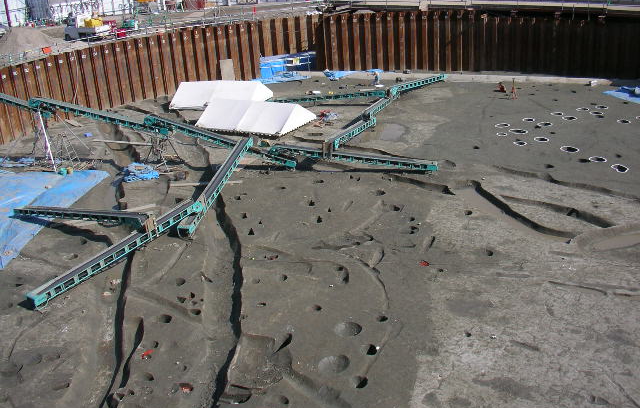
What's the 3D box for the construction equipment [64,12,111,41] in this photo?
[{"bbox_3d":[-17.030,-13.020,50.110,3.350,1.800,1.460,11,29,31],"label":"construction equipment"}]

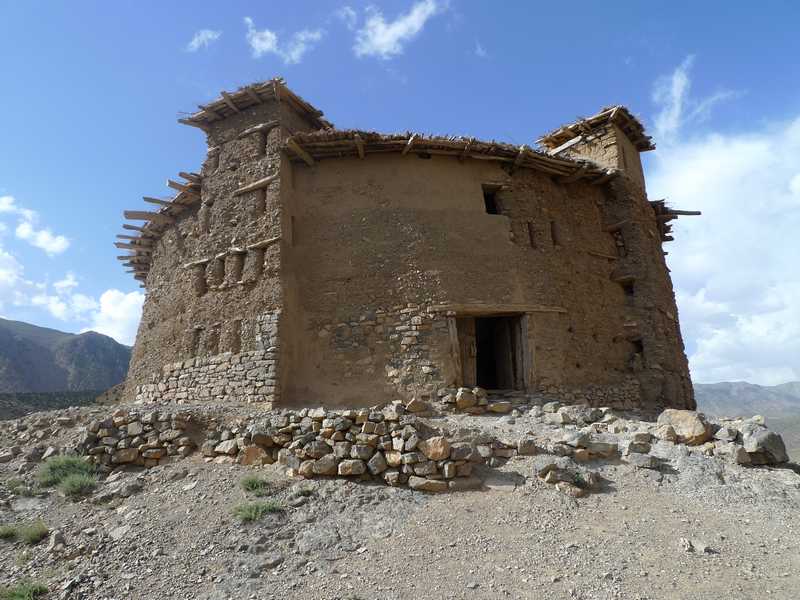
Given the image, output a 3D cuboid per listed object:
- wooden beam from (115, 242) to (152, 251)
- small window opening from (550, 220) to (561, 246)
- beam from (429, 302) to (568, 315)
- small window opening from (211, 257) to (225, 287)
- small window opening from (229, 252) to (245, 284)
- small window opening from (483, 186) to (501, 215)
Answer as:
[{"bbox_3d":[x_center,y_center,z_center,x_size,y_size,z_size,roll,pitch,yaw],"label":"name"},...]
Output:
[{"bbox_3d":[-9.635,-1.911,20.107,1.249,0.150,0.160,4,-13,-20],"label":"wooden beam"},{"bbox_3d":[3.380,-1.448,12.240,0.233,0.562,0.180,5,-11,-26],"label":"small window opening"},{"bbox_3d":[2.059,0.184,11.335,3.208,0.170,0.191,4,-10,-21],"label":"beam"},{"bbox_3d":[-4.479,-0.685,13.747,0.511,0.744,0.220,-8,-13,38],"label":"small window opening"},{"bbox_3d":[-3.868,-0.744,13.268,0.543,0.792,0.220,-8,-13,38],"label":"small window opening"},{"bbox_3d":[1.925,-2.120,12.008,0.403,0.604,0.265,4,-10,-22],"label":"small window opening"}]

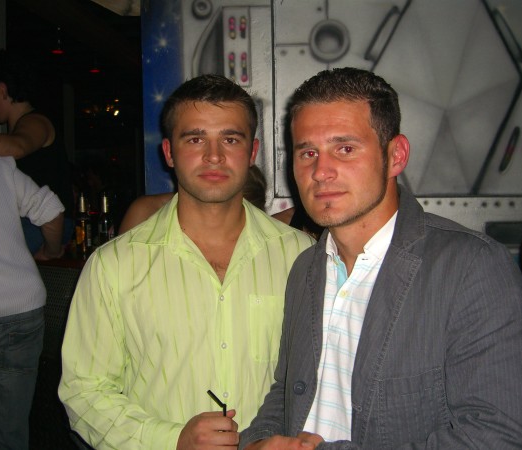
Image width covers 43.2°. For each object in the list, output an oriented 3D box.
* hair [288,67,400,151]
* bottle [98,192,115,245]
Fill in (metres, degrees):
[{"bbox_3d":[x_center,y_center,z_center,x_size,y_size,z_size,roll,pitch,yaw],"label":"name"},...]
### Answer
[{"bbox_3d":[0.125,-0.172,1.035,0.165,0.155,0.195,-4,6,28],"label":"hair"},{"bbox_3d":[-0.541,0.003,2.320,0.063,0.240,0.063,-1,2,0],"label":"bottle"}]

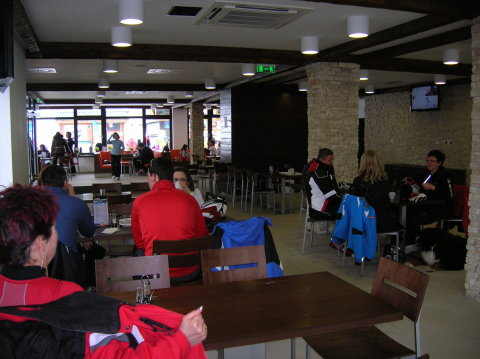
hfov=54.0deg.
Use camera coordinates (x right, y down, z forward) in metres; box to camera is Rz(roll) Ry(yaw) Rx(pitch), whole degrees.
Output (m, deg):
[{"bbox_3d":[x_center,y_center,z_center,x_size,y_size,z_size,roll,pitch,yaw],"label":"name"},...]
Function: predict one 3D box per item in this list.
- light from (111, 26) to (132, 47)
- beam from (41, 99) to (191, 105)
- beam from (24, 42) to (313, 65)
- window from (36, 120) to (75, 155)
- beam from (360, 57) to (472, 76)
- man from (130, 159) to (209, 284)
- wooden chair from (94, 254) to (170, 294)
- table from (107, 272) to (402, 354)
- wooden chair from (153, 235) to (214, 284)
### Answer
[{"bbox_3d":[-1.325,-1.603,5.282,0.225,0.205,0.225,-2,6,-18],"label":"light"},{"bbox_3d":[-4.224,-2.725,16.469,5.009,0.160,0.280,-3,6,-18],"label":"beam"},{"bbox_3d":[-0.854,-1.713,6.460,3.735,0.155,0.300,-3,6,-18],"label":"beam"},{"bbox_3d":[-7.455,-1.734,19.069,1.520,1.470,0.100,-2,6,-18],"label":"window"},{"bbox_3d":[3.009,-1.919,7.985,2.550,0.175,0.320,-2,6,-18],"label":"beam"},{"bbox_3d":[-0.556,0.531,3.738,0.560,1.400,0.740,-2,6,-18],"label":"man"},{"bbox_3d":[-0.596,0.941,2.799,0.448,0.837,0.542,-3,6,-18],"label":"wooden chair"},{"bbox_3d":[-0.007,0.971,2.335,1.400,0.745,0.730,-2,6,-18],"label":"table"},{"bbox_3d":[-0.477,0.823,3.667,0.430,0.840,0.520,-3,6,-18],"label":"wooden chair"}]

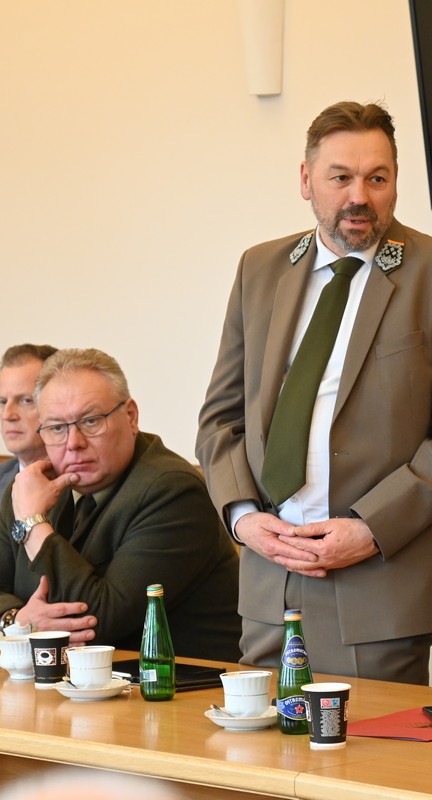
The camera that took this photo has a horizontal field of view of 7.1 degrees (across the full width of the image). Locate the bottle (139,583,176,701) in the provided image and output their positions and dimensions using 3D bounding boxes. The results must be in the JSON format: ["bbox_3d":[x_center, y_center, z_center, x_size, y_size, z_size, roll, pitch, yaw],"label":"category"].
[{"bbox_3d":[-0.104,0.423,6.102,0.061,0.199,0.061,-2,2,-1],"label":"bottle"}]

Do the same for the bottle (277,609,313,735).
[{"bbox_3d":[0.125,0.436,5.626,0.061,0.199,0.061,-2,2,1],"label":"bottle"}]

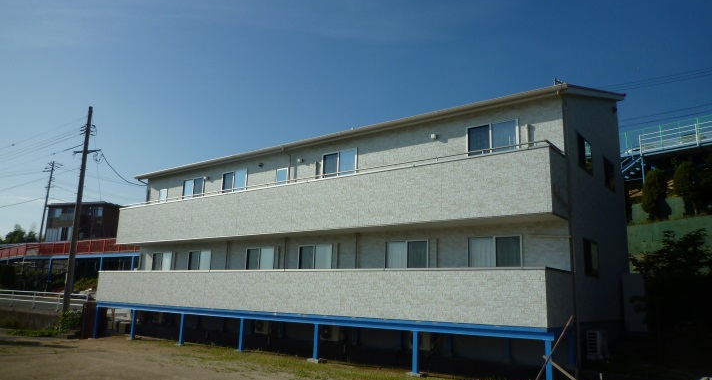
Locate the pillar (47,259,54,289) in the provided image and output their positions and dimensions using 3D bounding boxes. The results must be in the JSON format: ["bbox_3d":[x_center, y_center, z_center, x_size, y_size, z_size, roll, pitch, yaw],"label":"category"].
[{"bbox_3d":[-28.067,7.670,47.305,0.250,2.729,0.250,-7,-14,37],"label":"pillar"}]

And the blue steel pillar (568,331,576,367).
[{"bbox_3d":[5.128,3.737,12.135,0.130,0.773,0.130,-7,-14,37],"label":"blue steel pillar"}]

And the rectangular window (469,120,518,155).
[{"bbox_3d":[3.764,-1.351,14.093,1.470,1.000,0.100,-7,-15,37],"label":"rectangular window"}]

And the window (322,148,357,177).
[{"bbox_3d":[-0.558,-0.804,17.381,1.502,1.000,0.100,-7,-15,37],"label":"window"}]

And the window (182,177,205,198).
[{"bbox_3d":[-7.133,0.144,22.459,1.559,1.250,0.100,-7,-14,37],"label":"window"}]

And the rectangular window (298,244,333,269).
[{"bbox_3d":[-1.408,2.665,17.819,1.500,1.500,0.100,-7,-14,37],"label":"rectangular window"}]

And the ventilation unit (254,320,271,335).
[{"bbox_3d":[-3.266,4.871,18.497,0.750,0.550,0.280,-7,-14,37],"label":"ventilation unit"}]

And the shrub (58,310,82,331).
[{"bbox_3d":[-12.659,5.786,22.800,1.000,1.000,0.900,-7,-15,37],"label":"shrub"}]

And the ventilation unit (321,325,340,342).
[{"bbox_3d":[-0.739,4.550,16.577,0.750,0.550,0.280,-7,-14,37],"label":"ventilation unit"}]

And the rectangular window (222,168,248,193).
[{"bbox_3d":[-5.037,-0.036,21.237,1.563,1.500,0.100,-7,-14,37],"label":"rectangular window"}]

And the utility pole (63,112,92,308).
[{"bbox_3d":[-13.164,1.032,24.485,0.320,10.496,0.320,-8,-15,37],"label":"utility pole"}]

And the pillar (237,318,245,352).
[{"bbox_3d":[-3.653,4.619,16.369,0.130,0.974,0.130,-7,-14,37],"label":"pillar"}]

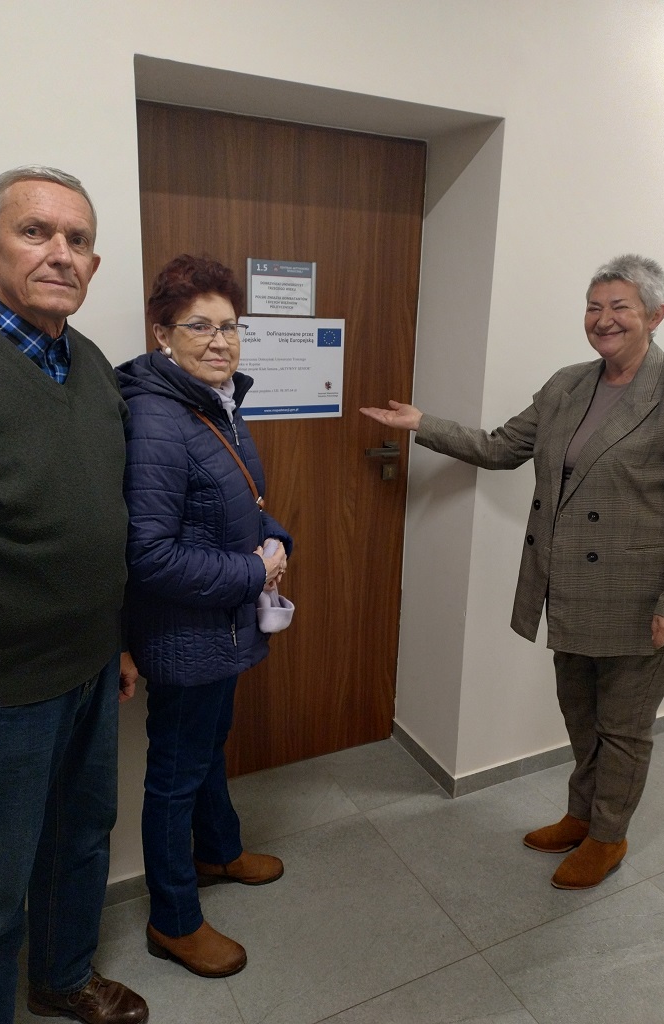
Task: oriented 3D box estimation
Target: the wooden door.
[{"bbox_3d":[-0.176,-0.105,2.376,0.950,2.065,0.050,-6,16,-26],"label":"wooden door"}]

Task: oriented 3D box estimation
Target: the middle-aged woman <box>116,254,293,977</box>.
[{"bbox_3d":[-0.287,0.260,1.773,0.400,1.655,0.480,3,15,6],"label":"middle-aged woman"}]

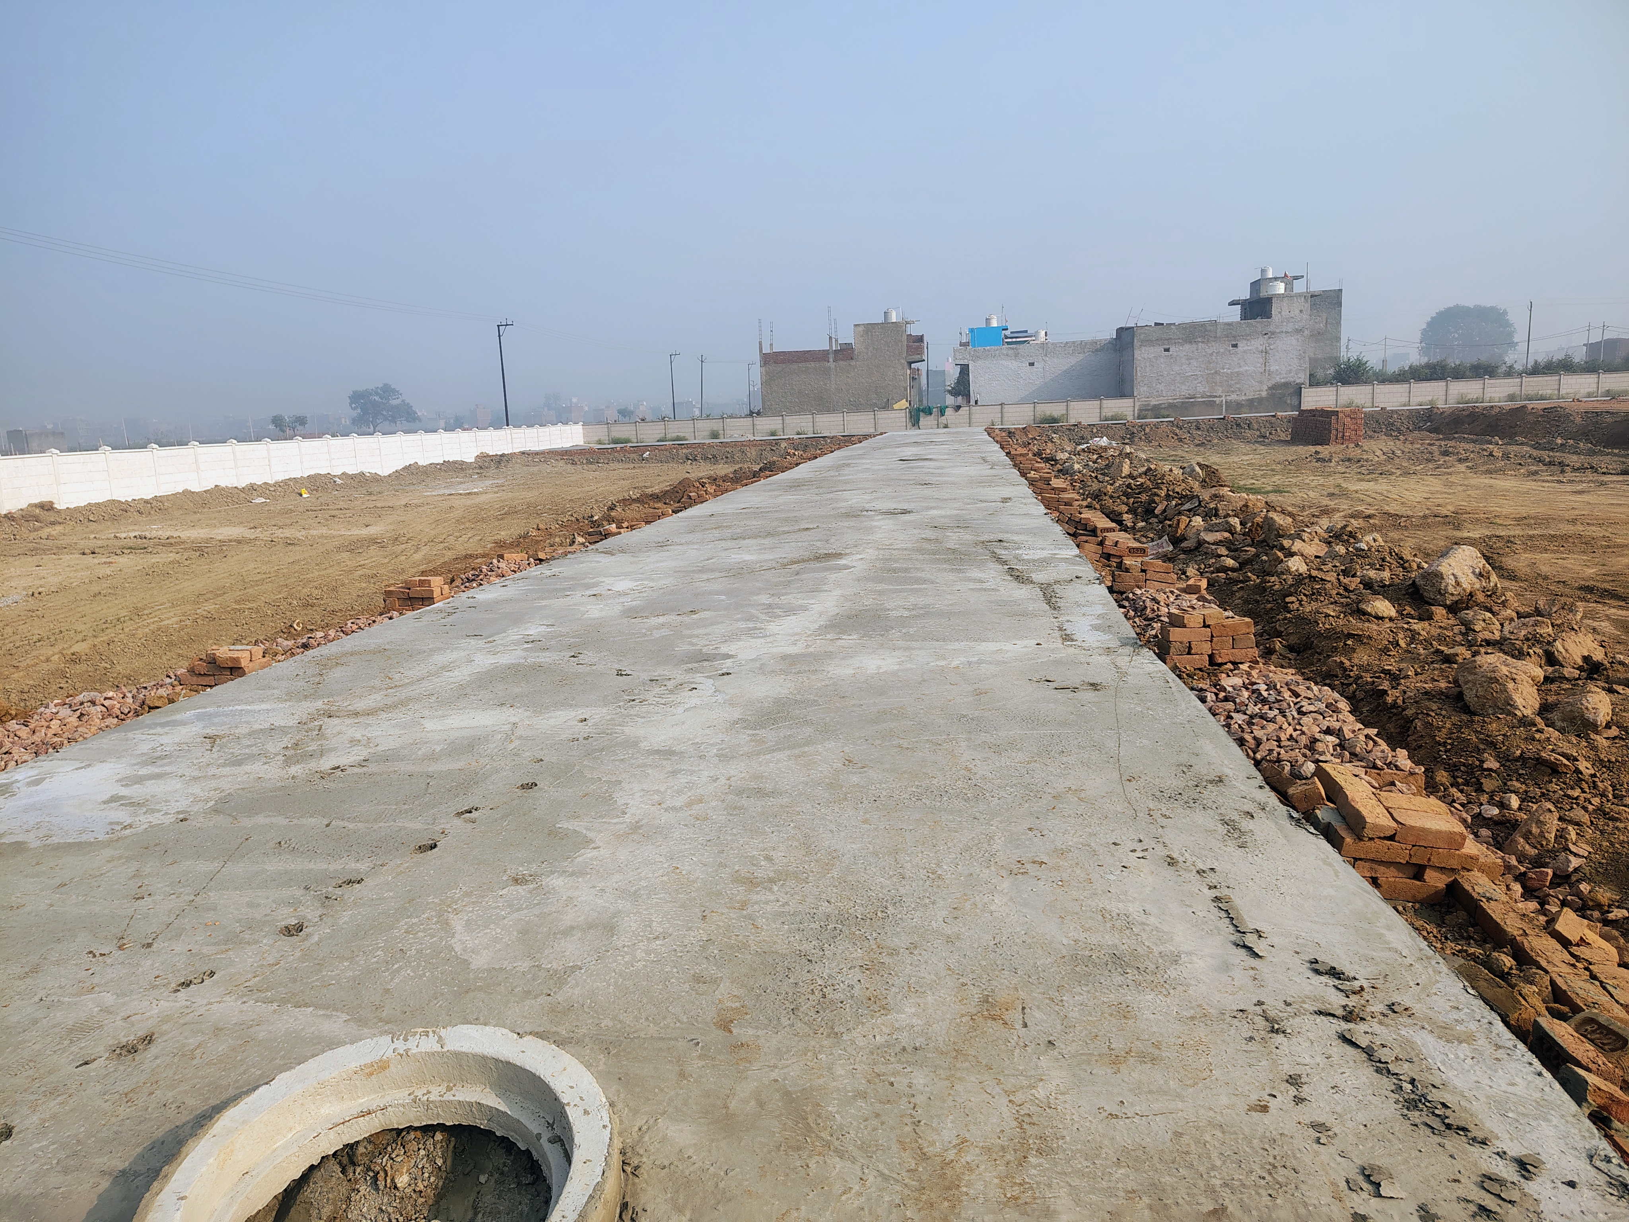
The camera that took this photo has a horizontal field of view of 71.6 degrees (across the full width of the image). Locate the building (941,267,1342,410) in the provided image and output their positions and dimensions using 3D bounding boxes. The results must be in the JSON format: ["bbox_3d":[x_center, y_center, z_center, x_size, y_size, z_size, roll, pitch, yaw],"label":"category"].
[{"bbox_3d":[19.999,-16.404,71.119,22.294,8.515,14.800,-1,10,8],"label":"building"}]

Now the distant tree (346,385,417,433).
[{"bbox_3d":[-80.233,-37.456,211.890,13.000,10.133,11.500,-6,11,-20],"label":"distant tree"}]

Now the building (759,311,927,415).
[{"bbox_3d":[2.228,-15.023,71.657,10.012,7.322,7.500,-1,10,8],"label":"building"}]

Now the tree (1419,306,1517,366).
[{"bbox_3d":[103.671,-42.079,180.112,14.500,12.664,13.000,3,12,29],"label":"tree"}]

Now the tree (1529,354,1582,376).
[{"bbox_3d":[42.324,-13.358,64.730,3.100,2.617,2.700,4,12,33],"label":"tree"}]

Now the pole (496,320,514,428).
[{"bbox_3d":[-18.606,-13.802,69.185,1.050,7.798,0.280,-1,10,8],"label":"pole"}]

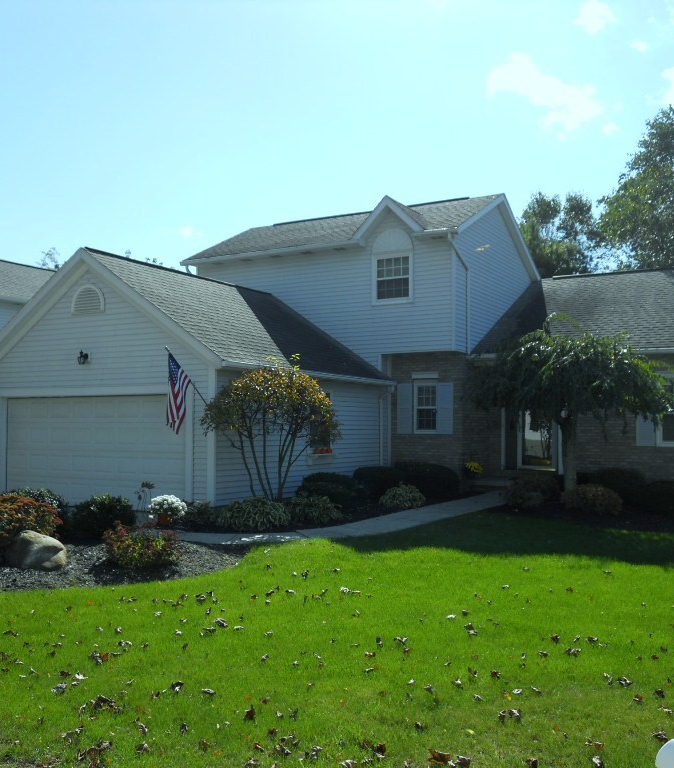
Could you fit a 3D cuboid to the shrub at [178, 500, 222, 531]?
[{"bbox_3d":[-2.093,1.983,12.668,0.679,0.401,0.611,1,-3,-9],"label":"shrub"}]

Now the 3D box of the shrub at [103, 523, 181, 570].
[{"bbox_3d":[-2.193,1.795,9.354,0.870,0.460,0.783,1,-3,-13],"label":"shrub"}]

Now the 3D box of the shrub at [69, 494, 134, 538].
[{"bbox_3d":[-3.331,1.859,11.807,0.886,0.564,0.815,1,-3,-16],"label":"shrub"}]

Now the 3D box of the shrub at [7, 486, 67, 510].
[{"bbox_3d":[-4.080,1.769,11.304,0.834,0.693,0.793,1,-3,-20],"label":"shrub"}]

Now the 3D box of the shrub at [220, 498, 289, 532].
[{"bbox_3d":[-1.246,1.941,12.533,1.044,0.475,0.940,0,-3,-6],"label":"shrub"}]

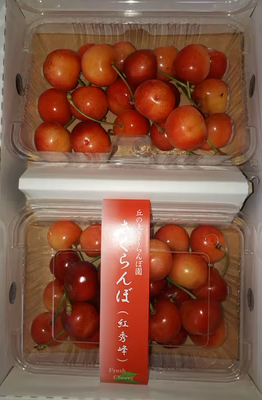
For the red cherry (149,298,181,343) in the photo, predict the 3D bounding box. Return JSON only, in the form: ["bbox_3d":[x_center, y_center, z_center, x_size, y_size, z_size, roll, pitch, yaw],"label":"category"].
[{"bbox_3d":[0.020,0.081,0.208,0.027,0.025,0.027,0,62,27],"label":"red cherry"}]

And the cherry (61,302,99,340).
[{"bbox_3d":[-0.033,0.081,0.208,0.026,0.025,0.025,0,87,0],"label":"cherry"}]

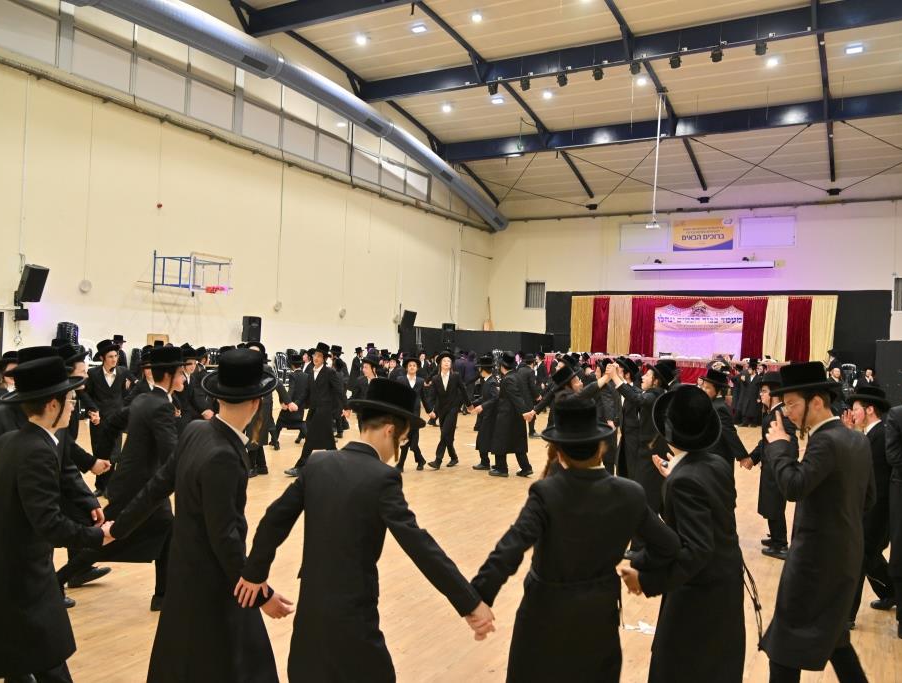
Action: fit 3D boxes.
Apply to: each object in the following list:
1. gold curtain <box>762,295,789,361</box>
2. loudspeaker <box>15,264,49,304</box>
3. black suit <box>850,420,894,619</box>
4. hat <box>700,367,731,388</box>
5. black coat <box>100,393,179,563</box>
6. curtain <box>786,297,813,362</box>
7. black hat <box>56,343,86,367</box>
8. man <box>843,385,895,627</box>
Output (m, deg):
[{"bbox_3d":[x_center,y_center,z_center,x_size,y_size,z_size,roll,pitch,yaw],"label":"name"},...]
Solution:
[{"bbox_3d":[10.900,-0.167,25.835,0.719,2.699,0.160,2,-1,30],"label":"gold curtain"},{"bbox_3d":[-8.846,-1.231,16.250,0.370,0.710,0.400,29,16,36],"label":"loudspeaker"},{"bbox_3d":[2.888,1.228,5.300,0.450,1.360,0.460,2,-1,12],"label":"black suit"},{"bbox_3d":[2.519,0.347,7.300,0.310,0.130,0.280,15,5,27],"label":"hat"},{"bbox_3d":[-1.981,0.855,4.900,0.460,1.080,0.480,3,-1,-17],"label":"black coat"},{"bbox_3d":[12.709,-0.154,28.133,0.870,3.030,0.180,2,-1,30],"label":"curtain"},{"bbox_3d":[-2.600,0.102,5.200,0.310,0.130,0.280,-13,3,-14],"label":"black hat"},{"bbox_3d":[2.826,1.087,5.200,0.580,1.590,0.490,2,-1,7],"label":"man"}]

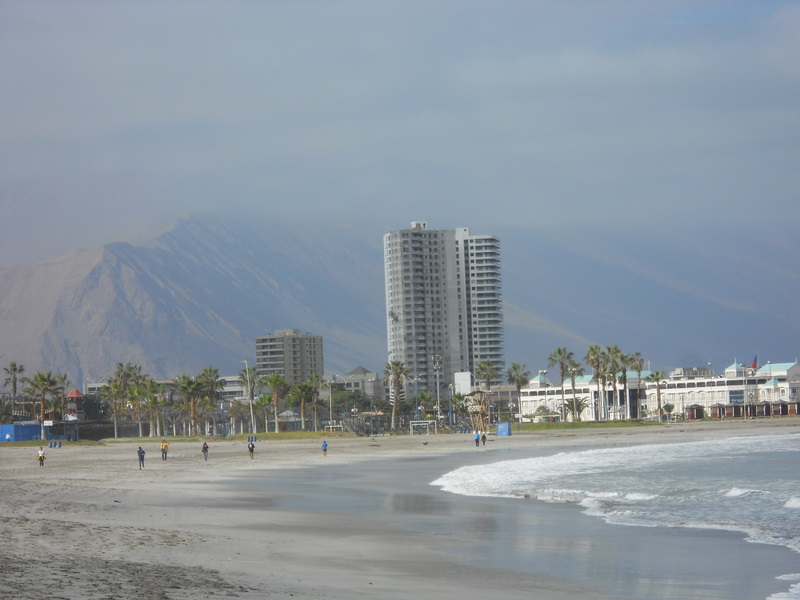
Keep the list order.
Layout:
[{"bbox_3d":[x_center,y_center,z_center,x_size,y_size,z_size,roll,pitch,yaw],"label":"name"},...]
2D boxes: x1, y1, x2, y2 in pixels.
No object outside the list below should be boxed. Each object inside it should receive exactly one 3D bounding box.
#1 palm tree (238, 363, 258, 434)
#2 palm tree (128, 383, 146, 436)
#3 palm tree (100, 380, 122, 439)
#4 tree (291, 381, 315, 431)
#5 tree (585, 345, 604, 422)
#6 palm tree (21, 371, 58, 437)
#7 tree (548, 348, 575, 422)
[{"bbox_3d":[-27.793,18.406,570.000,3.865,12.700,3.865,-2,-2,0],"label":"palm tree"},{"bbox_3d":[-38.144,16.021,450.000,2.616,8.065,2.616,-2,-2,0],"label":"palm tree"},{"bbox_3d":[-41.456,15.663,445.000,3.161,8.478,3.161,-2,-2,0],"label":"palm tree"},{"bbox_3d":[-16.297,17.545,515.000,3.825,8.315,3.825,-2,-2,0],"label":"tree"},{"bbox_3d":[40.510,17.183,645.000,4.166,15.829,4.166,-2,-2,0],"label":"tree"},{"bbox_3d":[-49.918,14.580,430.000,4.999,9.581,4.999,-2,-2,0],"label":"palm tree"},{"bbox_3d":[32.855,17.241,630.000,5.289,15.359,5.289,-2,-2,0],"label":"tree"}]

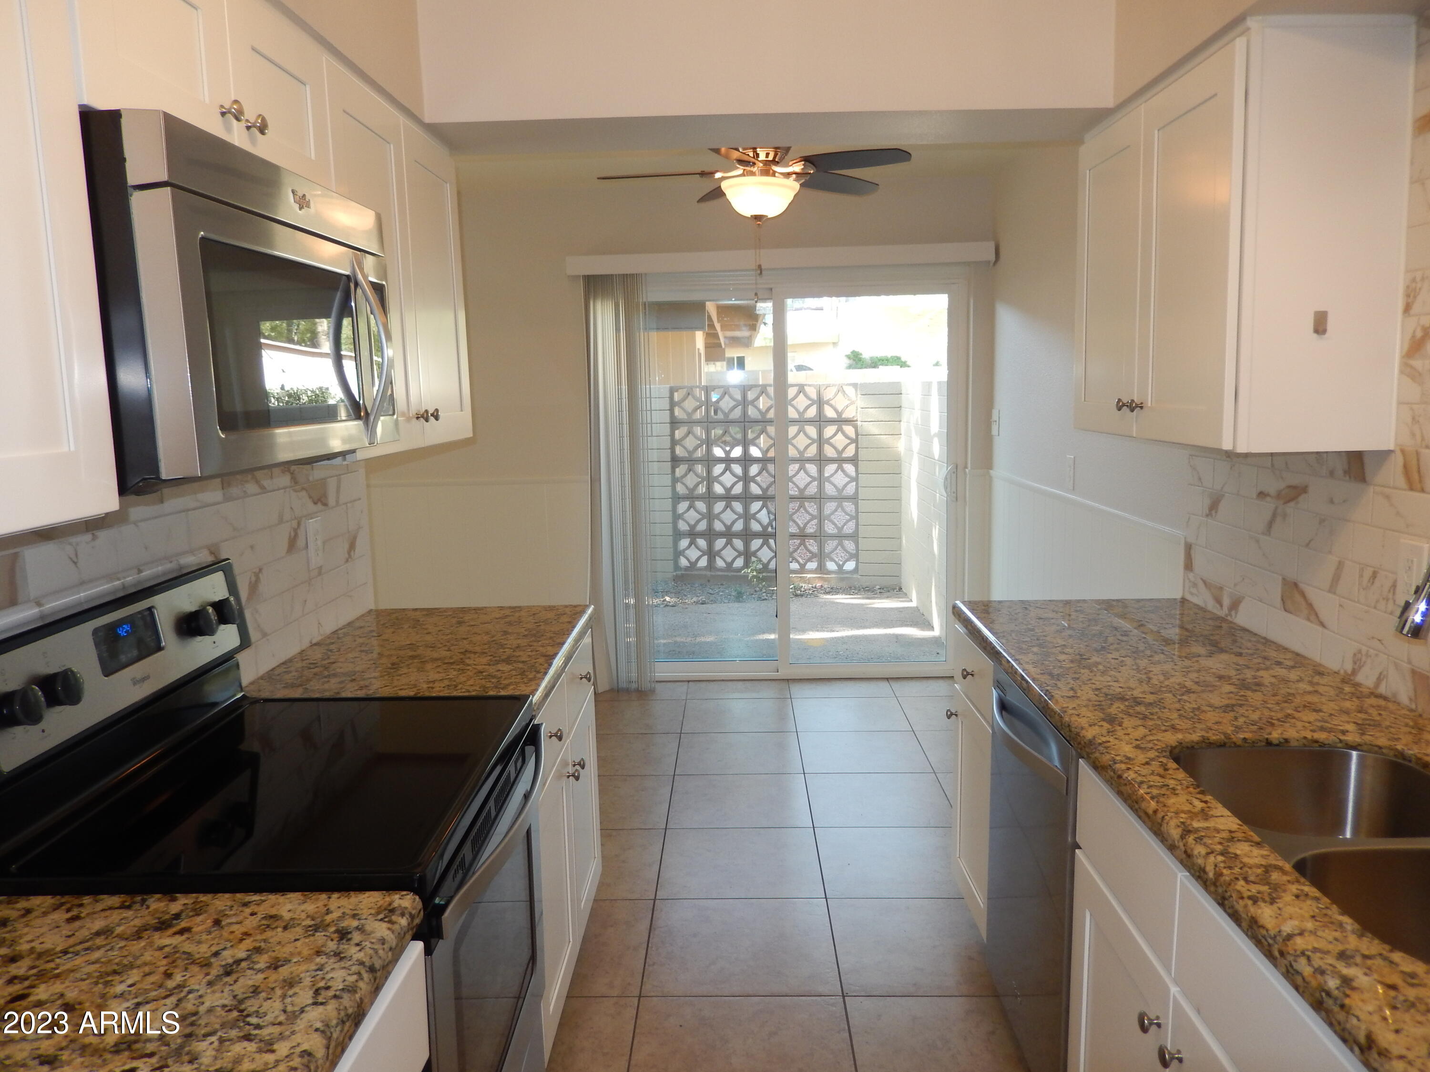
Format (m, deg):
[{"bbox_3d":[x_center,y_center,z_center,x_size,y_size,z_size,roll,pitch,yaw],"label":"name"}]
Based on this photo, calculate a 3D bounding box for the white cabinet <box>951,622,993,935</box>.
[{"bbox_3d":[0.974,0.654,2.697,0.600,0.820,0.440,-1,8,1],"label":"white cabinet"}]

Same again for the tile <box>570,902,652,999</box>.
[{"bbox_3d":[-0.389,1.142,2.864,0.410,0.012,0.501,-1,8,1],"label":"tile"}]

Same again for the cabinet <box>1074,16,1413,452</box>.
[{"bbox_3d":[1.119,-0.609,2.334,0.316,0.779,0.874,-1,8,1],"label":"cabinet"}]

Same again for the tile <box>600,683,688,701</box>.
[{"bbox_3d":[-0.386,0.798,5.248,0.507,0.012,0.309,-1,8,1],"label":"tile"}]

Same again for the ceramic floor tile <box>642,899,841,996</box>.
[{"bbox_3d":[0.073,1.133,2.853,0.513,0.012,0.501,-1,8,1],"label":"ceramic floor tile"}]

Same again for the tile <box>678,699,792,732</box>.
[{"bbox_3d":[0.115,0.830,4.756,0.503,0.010,0.495,-1,8,1],"label":"tile"}]

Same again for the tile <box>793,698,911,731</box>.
[{"bbox_3d":[0.627,0.835,4.822,0.513,0.012,0.501,-1,8,1],"label":"tile"}]

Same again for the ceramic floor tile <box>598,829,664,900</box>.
[{"bbox_3d":[-0.378,1.071,3.359,0.410,0.012,0.501,-1,8,1],"label":"ceramic floor tile"}]

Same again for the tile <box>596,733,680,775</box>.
[{"bbox_3d":[-0.399,0.909,4.279,0.503,0.010,0.495,-1,8,1],"label":"tile"}]

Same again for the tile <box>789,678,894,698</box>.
[{"bbox_3d":[0.627,0.765,5.143,0.503,0.010,0.312,-1,8,1],"label":"tile"}]

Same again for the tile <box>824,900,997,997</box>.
[{"bbox_3d":[0.564,1.123,2.841,0.470,0.012,0.501,-1,8,1],"label":"tile"}]

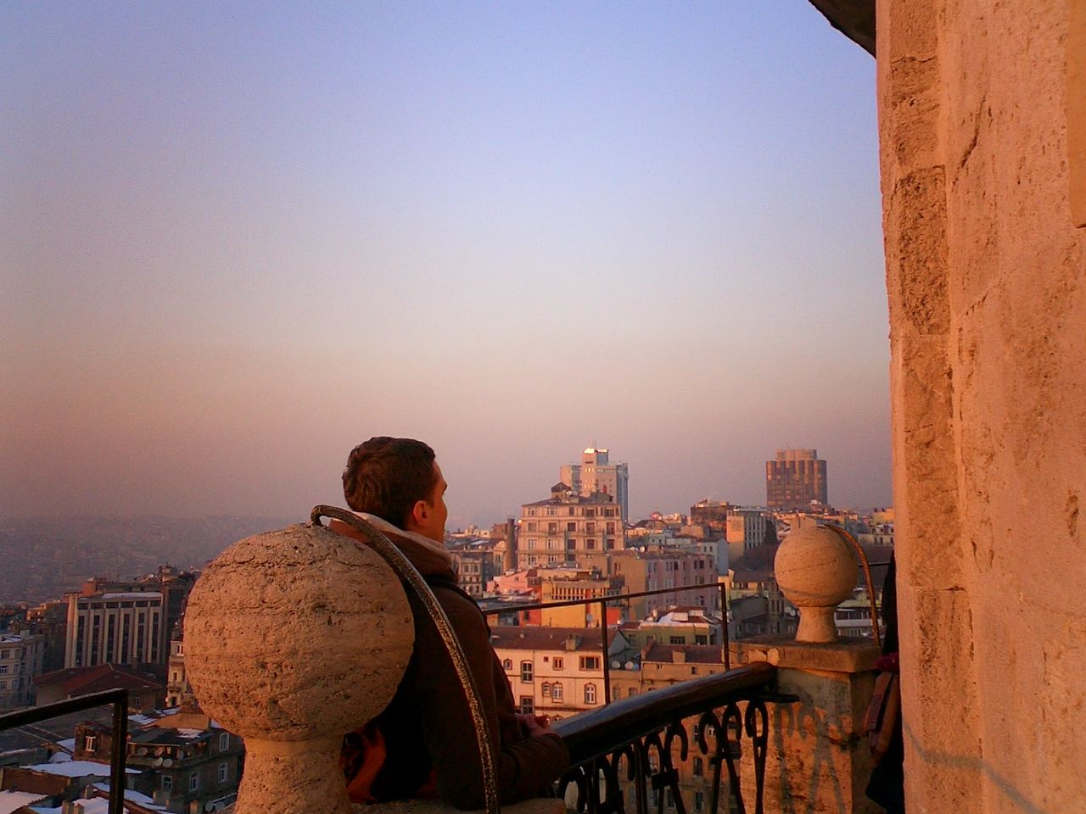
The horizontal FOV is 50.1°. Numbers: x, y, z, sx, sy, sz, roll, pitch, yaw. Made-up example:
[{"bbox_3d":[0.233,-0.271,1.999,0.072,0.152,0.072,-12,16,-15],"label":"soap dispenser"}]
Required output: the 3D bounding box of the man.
[{"bbox_3d":[-0.212,0.909,2.392,0.500,1.700,0.540,5,-7,-44],"label":"man"}]

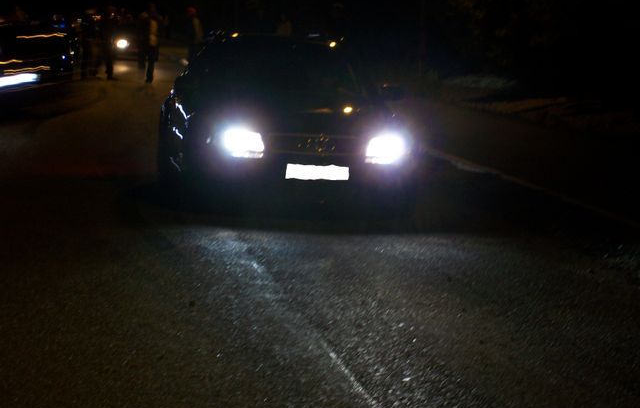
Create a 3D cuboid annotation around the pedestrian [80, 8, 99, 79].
[{"bbox_3d":[-5.252,-3.657,45.500,0.420,1.680,0.550,6,6,36],"label":"pedestrian"}]

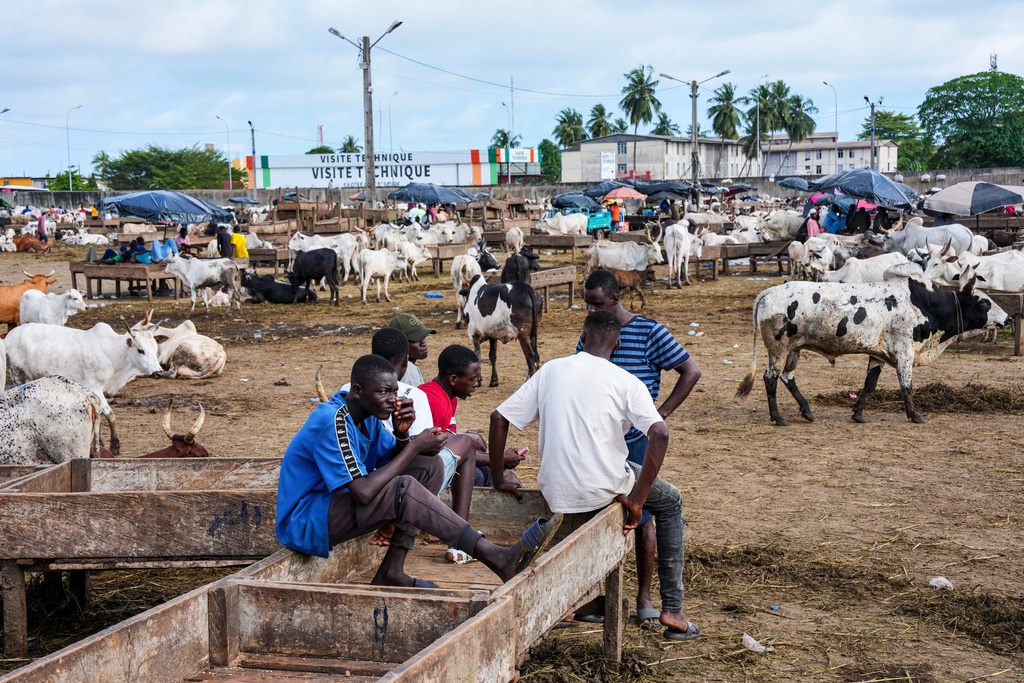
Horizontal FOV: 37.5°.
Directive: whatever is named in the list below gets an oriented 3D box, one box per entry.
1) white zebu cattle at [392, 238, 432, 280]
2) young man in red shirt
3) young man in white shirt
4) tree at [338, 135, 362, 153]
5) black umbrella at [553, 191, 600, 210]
[{"bbox_3d":[-2.440,-1.964,36.600,0.450,1.000,1.220,3,7,33],"label":"white zebu cattle"},{"bbox_3d":[-0.177,0.686,7.300,0.680,1.300,0.500,0,6,9],"label":"young man in red shirt"},{"bbox_3d":[0.366,0.625,6.780,0.840,1.480,0.740,1,6,24],"label":"young man in white shirt"},{"bbox_3d":[-31.064,-32.551,290.000,5.000,14.400,5.000,-1,6,0],"label":"tree"},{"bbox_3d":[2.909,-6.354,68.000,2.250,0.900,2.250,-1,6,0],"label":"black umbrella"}]

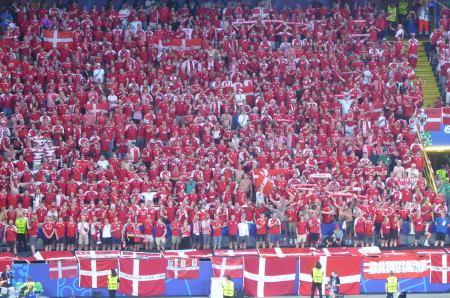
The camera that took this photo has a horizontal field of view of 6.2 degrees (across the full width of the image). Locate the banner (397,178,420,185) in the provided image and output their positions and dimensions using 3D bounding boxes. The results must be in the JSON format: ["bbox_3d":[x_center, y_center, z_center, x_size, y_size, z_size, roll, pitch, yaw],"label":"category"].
[{"bbox_3d":[8.631,1.529,197.000,1.130,0.250,0.120,0,8,-11],"label":"banner"}]

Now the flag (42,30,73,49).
[{"bbox_3d":[-8.499,-5.574,213.799,1.500,1.000,0.080,-1,10,-8],"label":"flag"}]

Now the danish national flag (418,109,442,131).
[{"bbox_3d":[10.422,-1.478,213.455,1.320,1.150,0.060,-1,10,-8],"label":"danish national flag"}]

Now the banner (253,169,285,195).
[{"bbox_3d":[2.194,1.670,208.808,1.600,1.250,0.200,-1,10,-8],"label":"banner"}]

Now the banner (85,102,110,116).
[{"bbox_3d":[-5.964,-1.777,195.897,1.220,0.720,0.080,0,8,-10],"label":"banner"}]

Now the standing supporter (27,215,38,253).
[{"bbox_3d":[-8.628,3.871,188.204,0.400,1.800,0.500,0,8,-10],"label":"standing supporter"}]

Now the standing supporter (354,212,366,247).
[{"bbox_3d":[6.175,3.822,191.142,0.550,1.800,0.350,0,8,-10],"label":"standing supporter"}]

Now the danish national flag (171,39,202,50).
[{"bbox_3d":[-1.801,-4.875,201.167,1.430,0.850,0.080,0,8,-10],"label":"danish national flag"}]

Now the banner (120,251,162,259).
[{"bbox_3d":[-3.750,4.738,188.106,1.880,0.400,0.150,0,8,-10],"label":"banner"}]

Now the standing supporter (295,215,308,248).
[{"bbox_3d":[3.444,3.853,189.637,0.520,1.710,0.380,-1,9,-11],"label":"standing supporter"}]

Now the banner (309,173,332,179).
[{"bbox_3d":[4.469,1.254,196.000,1.120,0.250,0.120,0,8,-11],"label":"banner"}]

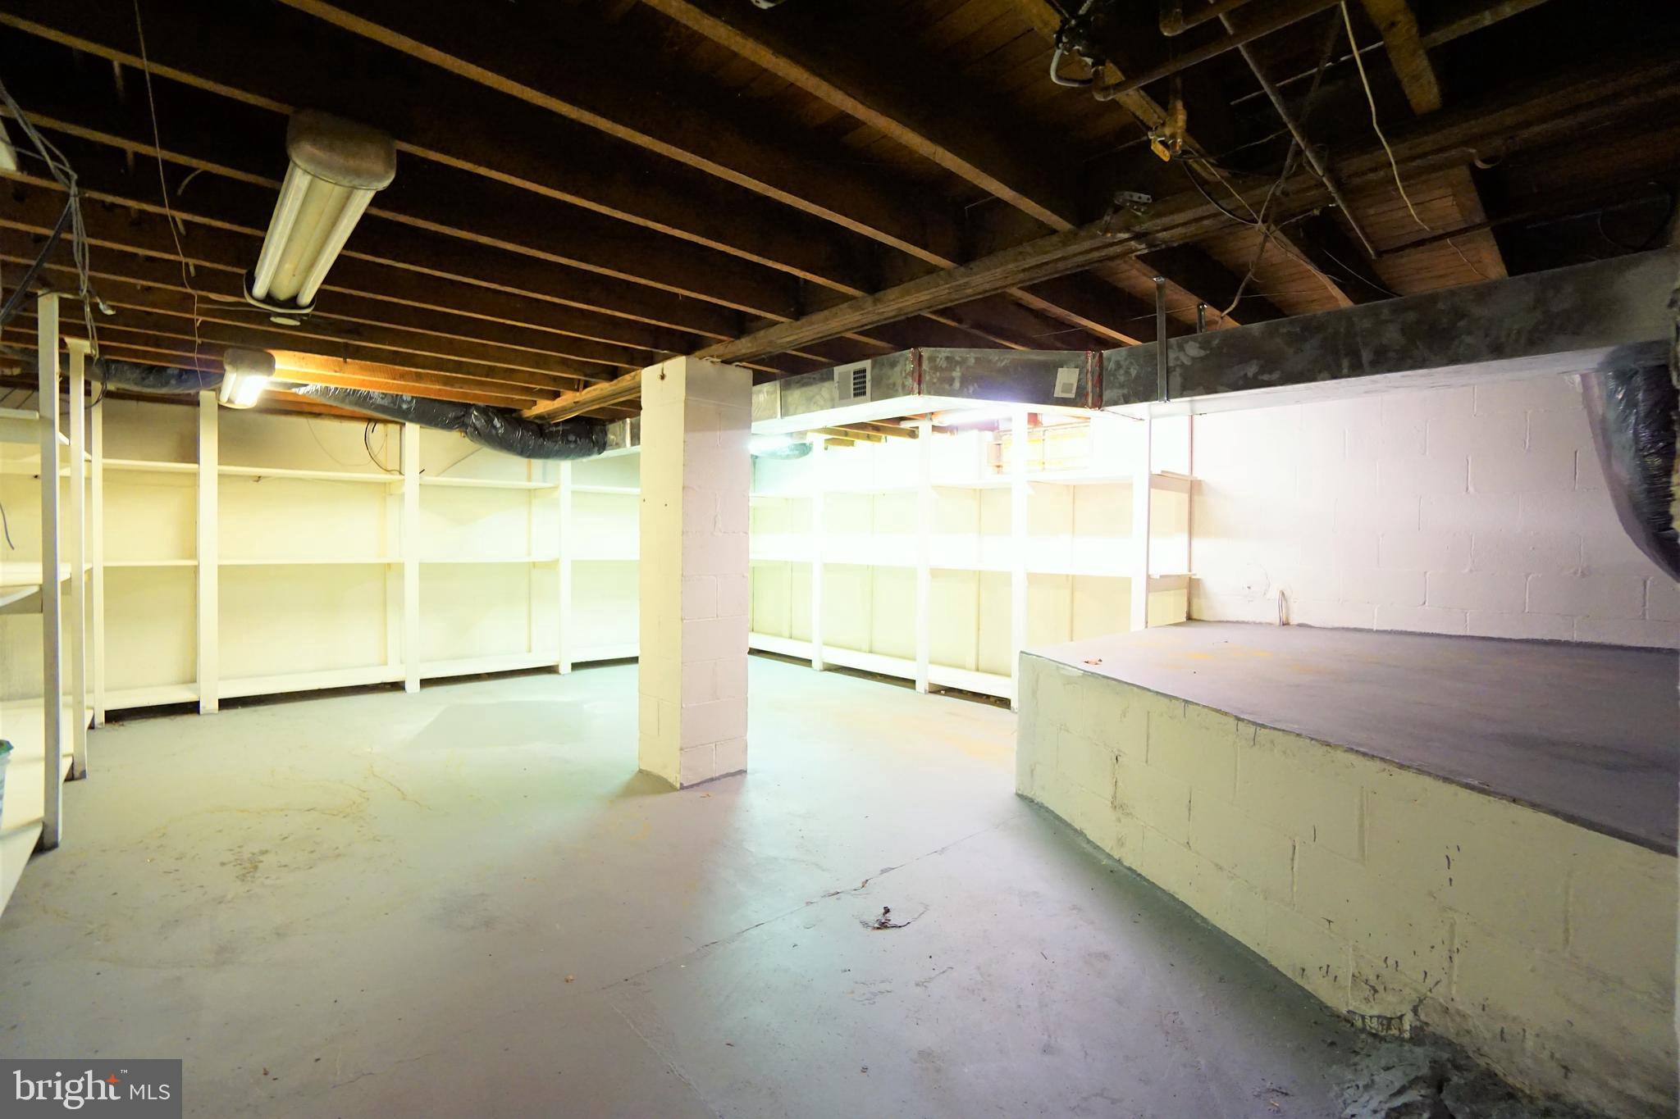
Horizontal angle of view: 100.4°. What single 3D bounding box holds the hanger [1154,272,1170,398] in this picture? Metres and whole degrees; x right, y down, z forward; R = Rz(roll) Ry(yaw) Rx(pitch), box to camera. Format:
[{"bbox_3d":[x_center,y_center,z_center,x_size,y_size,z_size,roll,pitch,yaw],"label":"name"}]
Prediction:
[{"bbox_3d":[1.076,-0.729,2.328,0.020,0.410,0.032,-1,3,-44],"label":"hanger"}]

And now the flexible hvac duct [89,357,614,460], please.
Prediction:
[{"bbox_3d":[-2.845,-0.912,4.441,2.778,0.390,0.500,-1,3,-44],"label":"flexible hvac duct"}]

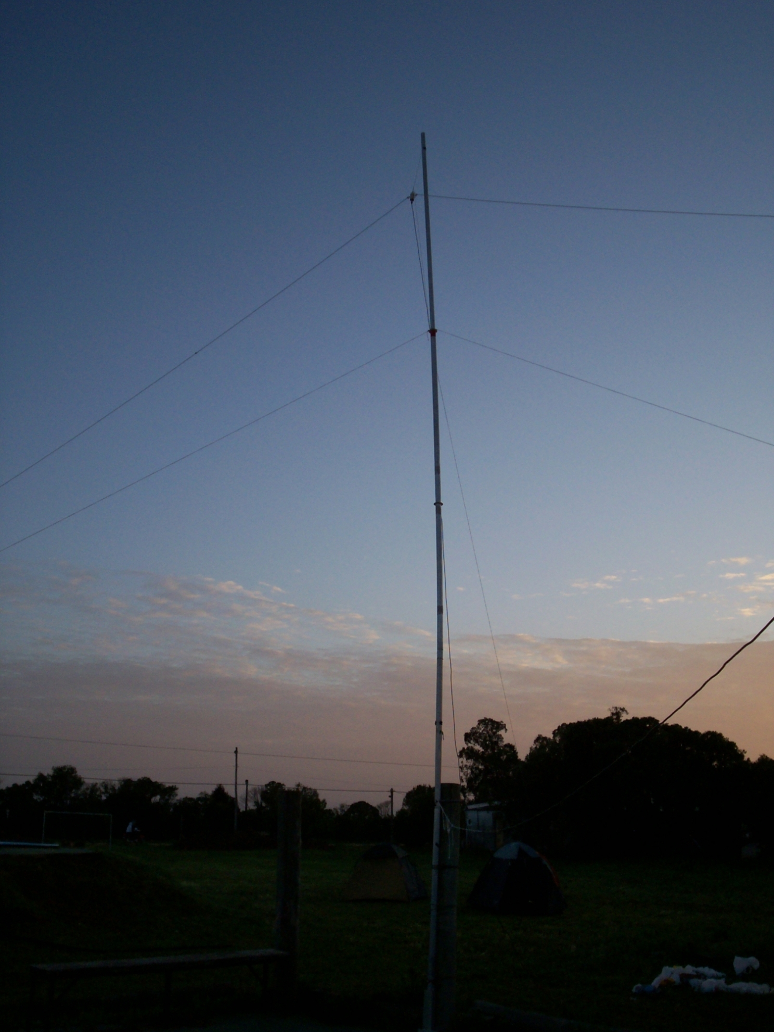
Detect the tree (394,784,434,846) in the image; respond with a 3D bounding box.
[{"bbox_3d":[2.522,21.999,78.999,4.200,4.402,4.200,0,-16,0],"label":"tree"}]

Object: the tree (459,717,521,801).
[{"bbox_3d":[6.380,16.096,65.094,4.300,7.694,4.300,0,-16,0],"label":"tree"}]

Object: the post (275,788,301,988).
[{"bbox_3d":[-0.974,3.671,10.550,0.200,1.932,0.200,0,-16,0],"label":"post"}]

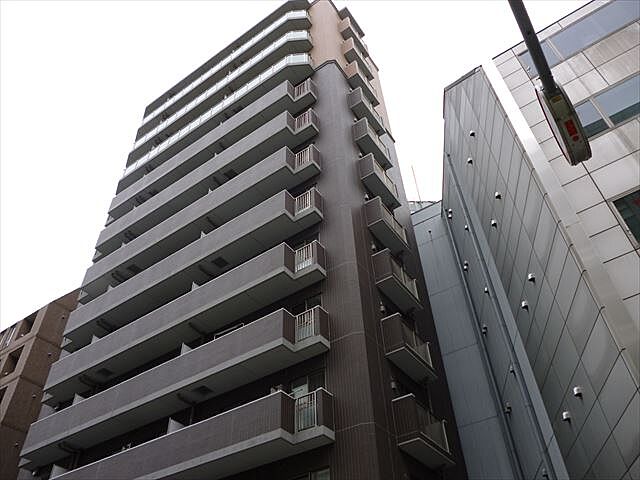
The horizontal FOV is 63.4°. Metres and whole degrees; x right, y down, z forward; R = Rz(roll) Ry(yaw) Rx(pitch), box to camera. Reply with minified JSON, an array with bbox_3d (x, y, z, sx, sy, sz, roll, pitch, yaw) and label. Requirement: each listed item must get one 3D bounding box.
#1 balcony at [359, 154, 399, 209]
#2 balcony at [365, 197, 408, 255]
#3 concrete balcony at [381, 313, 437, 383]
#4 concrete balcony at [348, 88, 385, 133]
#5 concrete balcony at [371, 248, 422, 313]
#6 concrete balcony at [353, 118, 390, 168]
[{"bbox_3d":[2.743,-2.556,23.566,0.675,1.341,2.372,-27,-49,23],"label":"balcony"},{"bbox_3d":[2.840,-0.473,21.551,0.675,1.341,2.372,-27,-49,23],"label":"balcony"},{"bbox_3d":[3.033,3.694,17.522,0.675,1.341,2.372,-27,-49,23],"label":"concrete balcony"},{"bbox_3d":[2.549,-6.723,27.596,0.675,1.341,2.372,-27,-49,23],"label":"concrete balcony"},{"bbox_3d":[2.936,1.610,19.537,0.675,1.341,2.372,-27,-49,23],"label":"concrete balcony"},{"bbox_3d":[2.646,-4.640,25.581,0.675,1.341,2.372,-27,-49,23],"label":"concrete balcony"}]

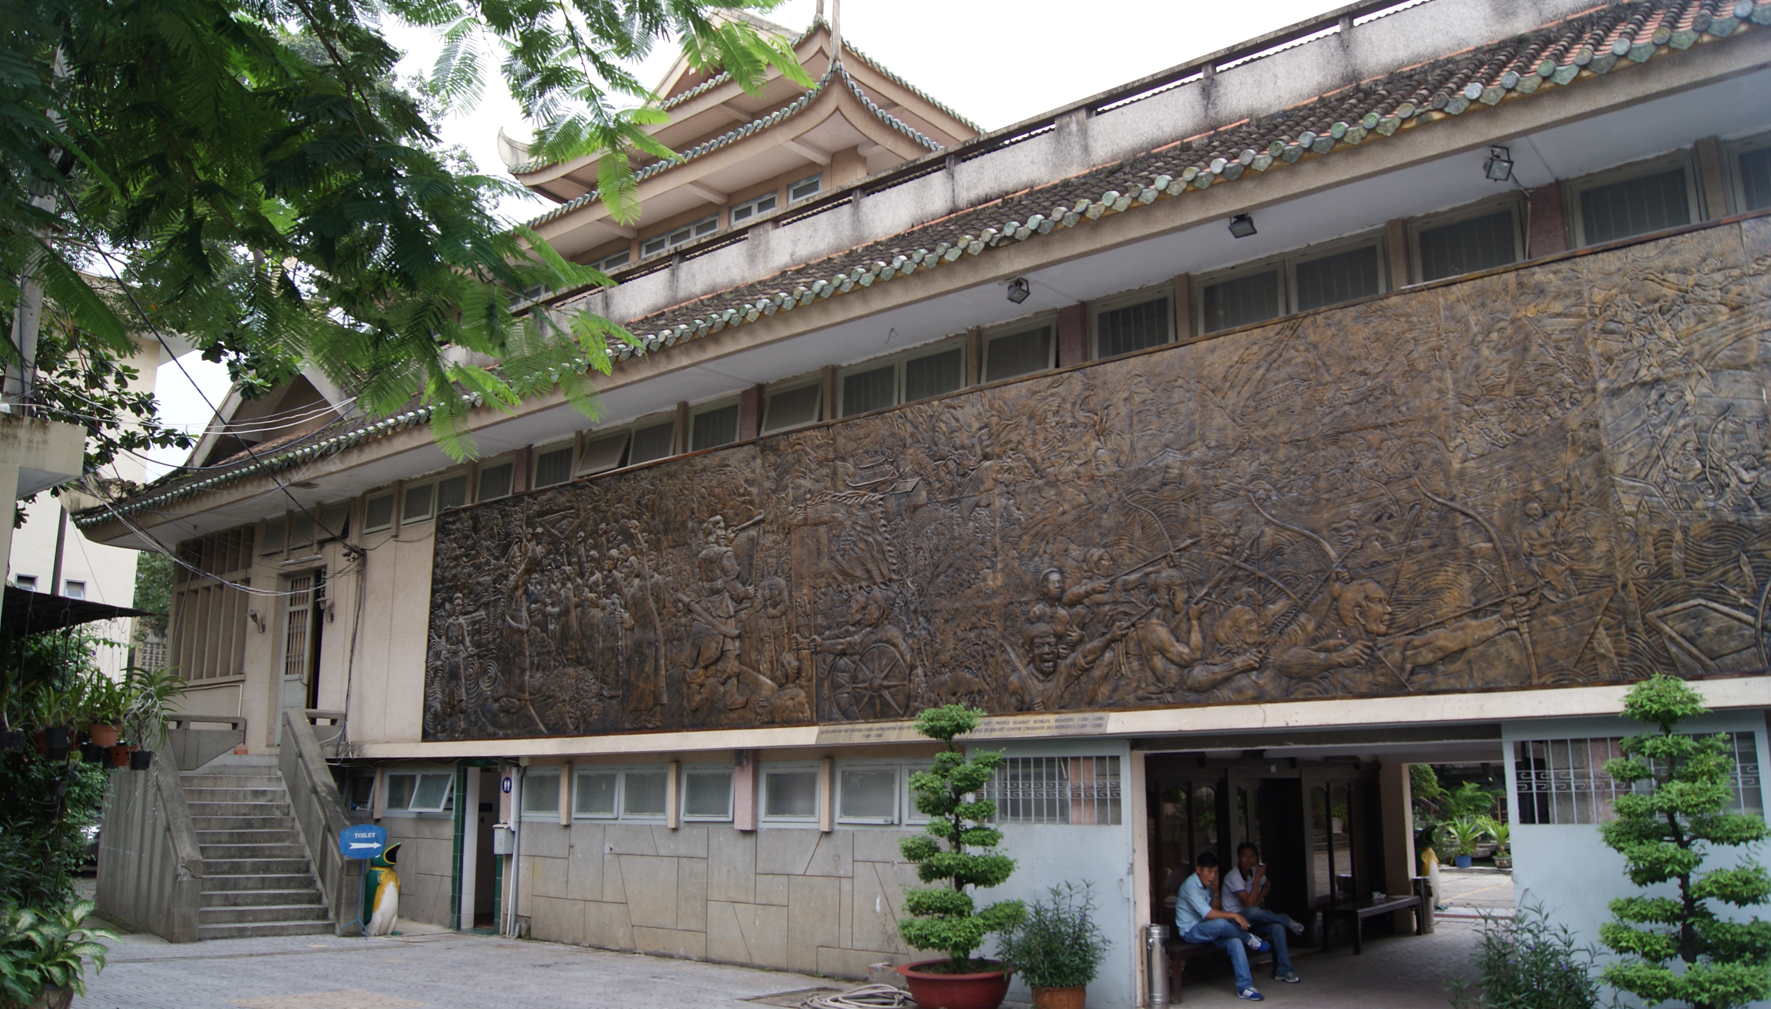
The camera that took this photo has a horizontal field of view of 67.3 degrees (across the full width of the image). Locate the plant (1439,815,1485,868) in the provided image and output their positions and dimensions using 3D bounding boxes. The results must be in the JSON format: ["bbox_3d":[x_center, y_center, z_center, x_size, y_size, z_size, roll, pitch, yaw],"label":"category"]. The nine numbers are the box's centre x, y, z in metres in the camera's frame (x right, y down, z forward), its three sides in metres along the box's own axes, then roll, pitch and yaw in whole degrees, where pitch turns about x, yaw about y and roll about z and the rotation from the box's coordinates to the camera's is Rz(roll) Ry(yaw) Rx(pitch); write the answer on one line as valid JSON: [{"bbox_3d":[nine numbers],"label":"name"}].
[{"bbox_3d":[10.993,6.406,25.338,0.853,0.981,0.810,-10,-15,37],"label":"plant"}]

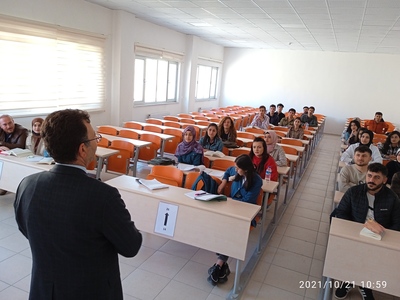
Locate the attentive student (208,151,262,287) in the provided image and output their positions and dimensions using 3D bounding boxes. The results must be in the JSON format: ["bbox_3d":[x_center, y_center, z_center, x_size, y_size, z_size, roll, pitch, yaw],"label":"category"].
[{"bbox_3d":[0.340,0.651,3.252,0.500,1.190,0.750,14,16,37],"label":"attentive student"}]

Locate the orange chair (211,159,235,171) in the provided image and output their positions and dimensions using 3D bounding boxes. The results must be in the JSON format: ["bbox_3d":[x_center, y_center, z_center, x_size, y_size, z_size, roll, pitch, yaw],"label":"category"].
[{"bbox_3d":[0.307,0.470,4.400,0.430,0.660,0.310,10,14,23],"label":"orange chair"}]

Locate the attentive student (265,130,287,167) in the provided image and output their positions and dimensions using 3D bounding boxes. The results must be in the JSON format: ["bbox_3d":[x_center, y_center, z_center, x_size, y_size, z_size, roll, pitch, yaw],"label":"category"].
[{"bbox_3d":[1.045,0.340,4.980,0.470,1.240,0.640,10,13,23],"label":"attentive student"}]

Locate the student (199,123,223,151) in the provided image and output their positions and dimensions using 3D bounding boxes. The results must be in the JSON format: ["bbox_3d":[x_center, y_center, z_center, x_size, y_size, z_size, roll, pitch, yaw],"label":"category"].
[{"bbox_3d":[0.136,0.202,5.107,0.480,1.220,0.610,10,14,23],"label":"student"}]

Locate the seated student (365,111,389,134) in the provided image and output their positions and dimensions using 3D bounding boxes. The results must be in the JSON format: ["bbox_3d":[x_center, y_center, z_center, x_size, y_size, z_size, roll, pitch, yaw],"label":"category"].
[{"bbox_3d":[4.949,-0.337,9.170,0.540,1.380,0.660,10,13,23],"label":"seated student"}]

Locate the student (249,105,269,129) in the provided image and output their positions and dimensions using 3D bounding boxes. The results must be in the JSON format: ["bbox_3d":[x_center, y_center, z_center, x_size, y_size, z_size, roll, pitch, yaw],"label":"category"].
[{"bbox_3d":[1.483,-0.435,8.229,0.520,1.330,0.750,9,13,23],"label":"student"}]

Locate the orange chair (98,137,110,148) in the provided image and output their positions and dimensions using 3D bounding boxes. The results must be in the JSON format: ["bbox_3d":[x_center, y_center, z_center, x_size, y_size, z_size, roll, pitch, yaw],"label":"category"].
[{"bbox_3d":[-1.775,0.049,5.461,0.460,0.530,0.280,9,13,23],"label":"orange chair"}]

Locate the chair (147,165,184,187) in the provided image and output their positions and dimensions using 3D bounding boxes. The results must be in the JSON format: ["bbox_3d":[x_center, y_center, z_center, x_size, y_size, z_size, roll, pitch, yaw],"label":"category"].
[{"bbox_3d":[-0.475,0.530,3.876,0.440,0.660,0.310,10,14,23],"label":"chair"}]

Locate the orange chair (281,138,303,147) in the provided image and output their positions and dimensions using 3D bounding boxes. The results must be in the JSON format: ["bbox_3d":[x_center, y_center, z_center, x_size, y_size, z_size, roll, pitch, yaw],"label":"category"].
[{"bbox_3d":[1.836,0.059,6.574,0.460,0.530,0.280,9,13,23],"label":"orange chair"}]

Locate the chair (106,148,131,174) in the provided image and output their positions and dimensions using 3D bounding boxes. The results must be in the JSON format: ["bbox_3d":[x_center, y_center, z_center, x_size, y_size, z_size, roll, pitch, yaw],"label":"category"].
[{"bbox_3d":[-1.334,0.121,5.273,0.460,0.530,0.280,9,13,23],"label":"chair"}]

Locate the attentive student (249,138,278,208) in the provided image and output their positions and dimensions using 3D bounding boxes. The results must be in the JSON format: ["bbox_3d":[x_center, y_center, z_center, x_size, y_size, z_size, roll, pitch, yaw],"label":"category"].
[{"bbox_3d":[0.722,0.471,4.028,0.480,1.260,0.750,9,13,23],"label":"attentive student"}]

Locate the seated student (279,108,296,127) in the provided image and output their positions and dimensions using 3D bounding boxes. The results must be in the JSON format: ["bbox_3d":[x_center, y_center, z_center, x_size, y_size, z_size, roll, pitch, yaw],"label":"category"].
[{"bbox_3d":[2.361,-0.472,8.772,0.500,1.290,0.750,9,13,23],"label":"seated student"}]

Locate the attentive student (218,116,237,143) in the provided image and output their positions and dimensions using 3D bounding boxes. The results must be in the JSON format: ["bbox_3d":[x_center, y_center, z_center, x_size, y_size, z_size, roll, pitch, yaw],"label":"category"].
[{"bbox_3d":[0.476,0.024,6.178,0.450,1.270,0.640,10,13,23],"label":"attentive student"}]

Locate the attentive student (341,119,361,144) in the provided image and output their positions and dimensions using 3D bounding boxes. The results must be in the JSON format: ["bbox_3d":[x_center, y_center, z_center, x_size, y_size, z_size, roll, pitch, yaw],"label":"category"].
[{"bbox_3d":[3.098,0.064,6.602,0.490,1.270,0.620,10,14,23],"label":"attentive student"}]

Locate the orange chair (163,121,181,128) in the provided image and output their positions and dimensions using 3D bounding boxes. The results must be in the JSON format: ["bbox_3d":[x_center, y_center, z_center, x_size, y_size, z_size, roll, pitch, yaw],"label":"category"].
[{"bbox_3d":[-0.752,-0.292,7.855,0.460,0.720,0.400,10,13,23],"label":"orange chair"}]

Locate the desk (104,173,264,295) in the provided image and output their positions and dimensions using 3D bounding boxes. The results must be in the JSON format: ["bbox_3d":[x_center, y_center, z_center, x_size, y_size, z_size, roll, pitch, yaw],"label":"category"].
[{"bbox_3d":[-0.235,0.816,3.303,1.580,0.775,0.380,10,14,23],"label":"desk"}]

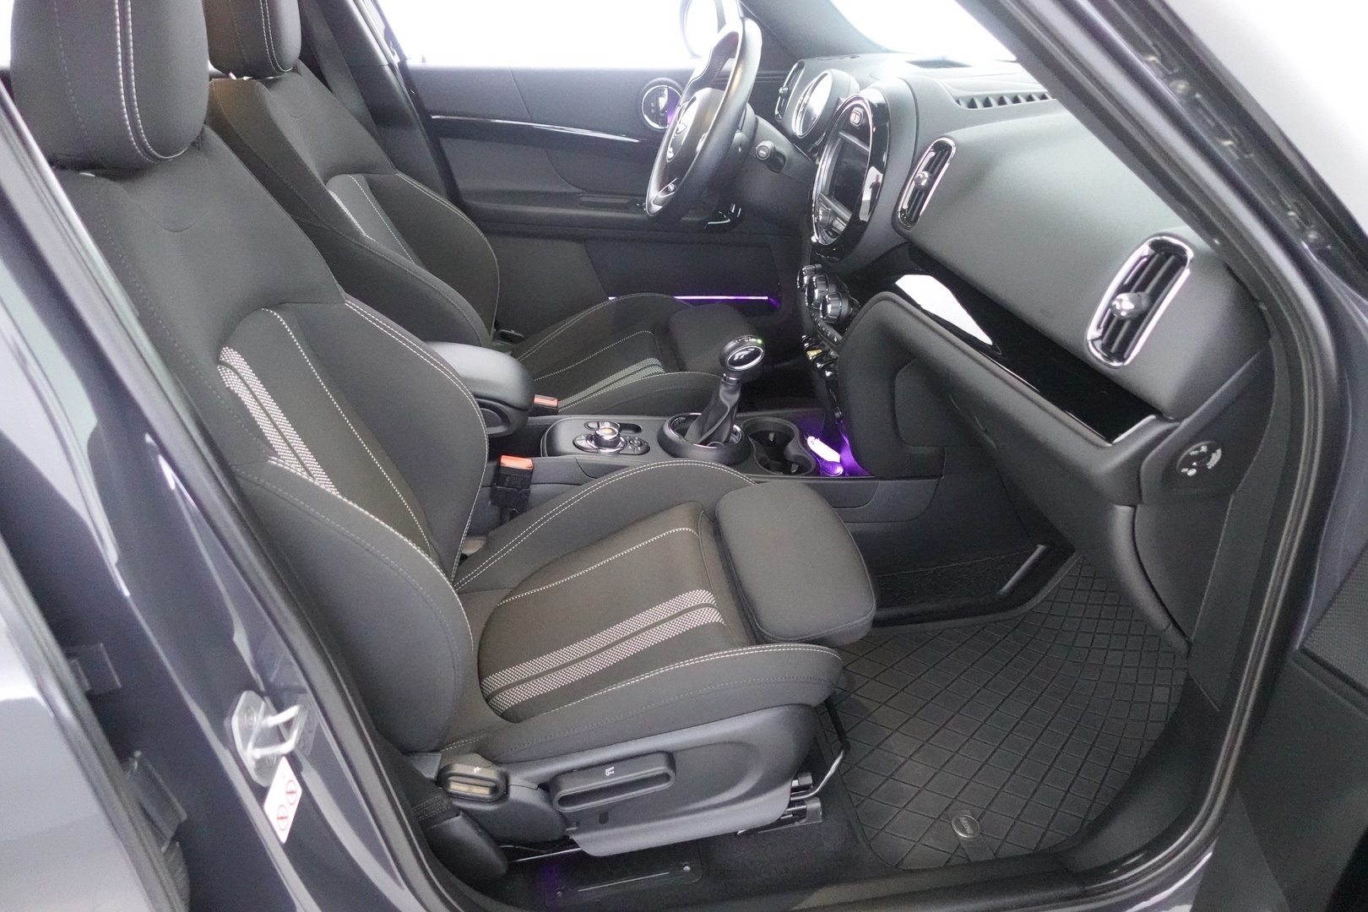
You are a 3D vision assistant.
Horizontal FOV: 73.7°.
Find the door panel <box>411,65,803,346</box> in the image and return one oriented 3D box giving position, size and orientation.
[{"bbox_3d":[-0.145,-0.526,2.052,0.883,0.660,0.122,-4,30,-8],"label":"door panel"}]

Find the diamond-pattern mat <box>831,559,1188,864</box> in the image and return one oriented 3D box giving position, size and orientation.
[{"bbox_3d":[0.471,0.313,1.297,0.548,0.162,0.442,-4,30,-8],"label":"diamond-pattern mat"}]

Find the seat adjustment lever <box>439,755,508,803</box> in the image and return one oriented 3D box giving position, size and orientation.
[{"bbox_3d":[-0.239,0.369,1.038,0.079,0.043,0.046,5,28,-13],"label":"seat adjustment lever"}]

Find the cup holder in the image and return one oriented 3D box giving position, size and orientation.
[{"bbox_3d":[0.166,0.008,1.562,0.112,0.071,0.178,-4,30,-8],"label":"cup holder"}]

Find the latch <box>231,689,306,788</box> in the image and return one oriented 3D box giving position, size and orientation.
[{"bbox_3d":[-0.304,0.207,0.669,0.043,0.081,0.051,-4,30,-8],"label":"latch"}]

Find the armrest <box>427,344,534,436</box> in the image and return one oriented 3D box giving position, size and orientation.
[{"bbox_3d":[-0.370,-0.108,1.441,0.274,0.124,0.127,-4,30,-8],"label":"armrest"}]

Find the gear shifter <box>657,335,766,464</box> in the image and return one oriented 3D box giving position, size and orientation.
[{"bbox_3d":[0.046,-0.101,1.516,0.173,0.188,0.132,-4,30,-8],"label":"gear shifter"}]

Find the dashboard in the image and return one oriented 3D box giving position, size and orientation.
[{"bbox_3d":[0.437,-0.319,1.464,0.487,0.568,1.401,-4,30,-8],"label":"dashboard"}]

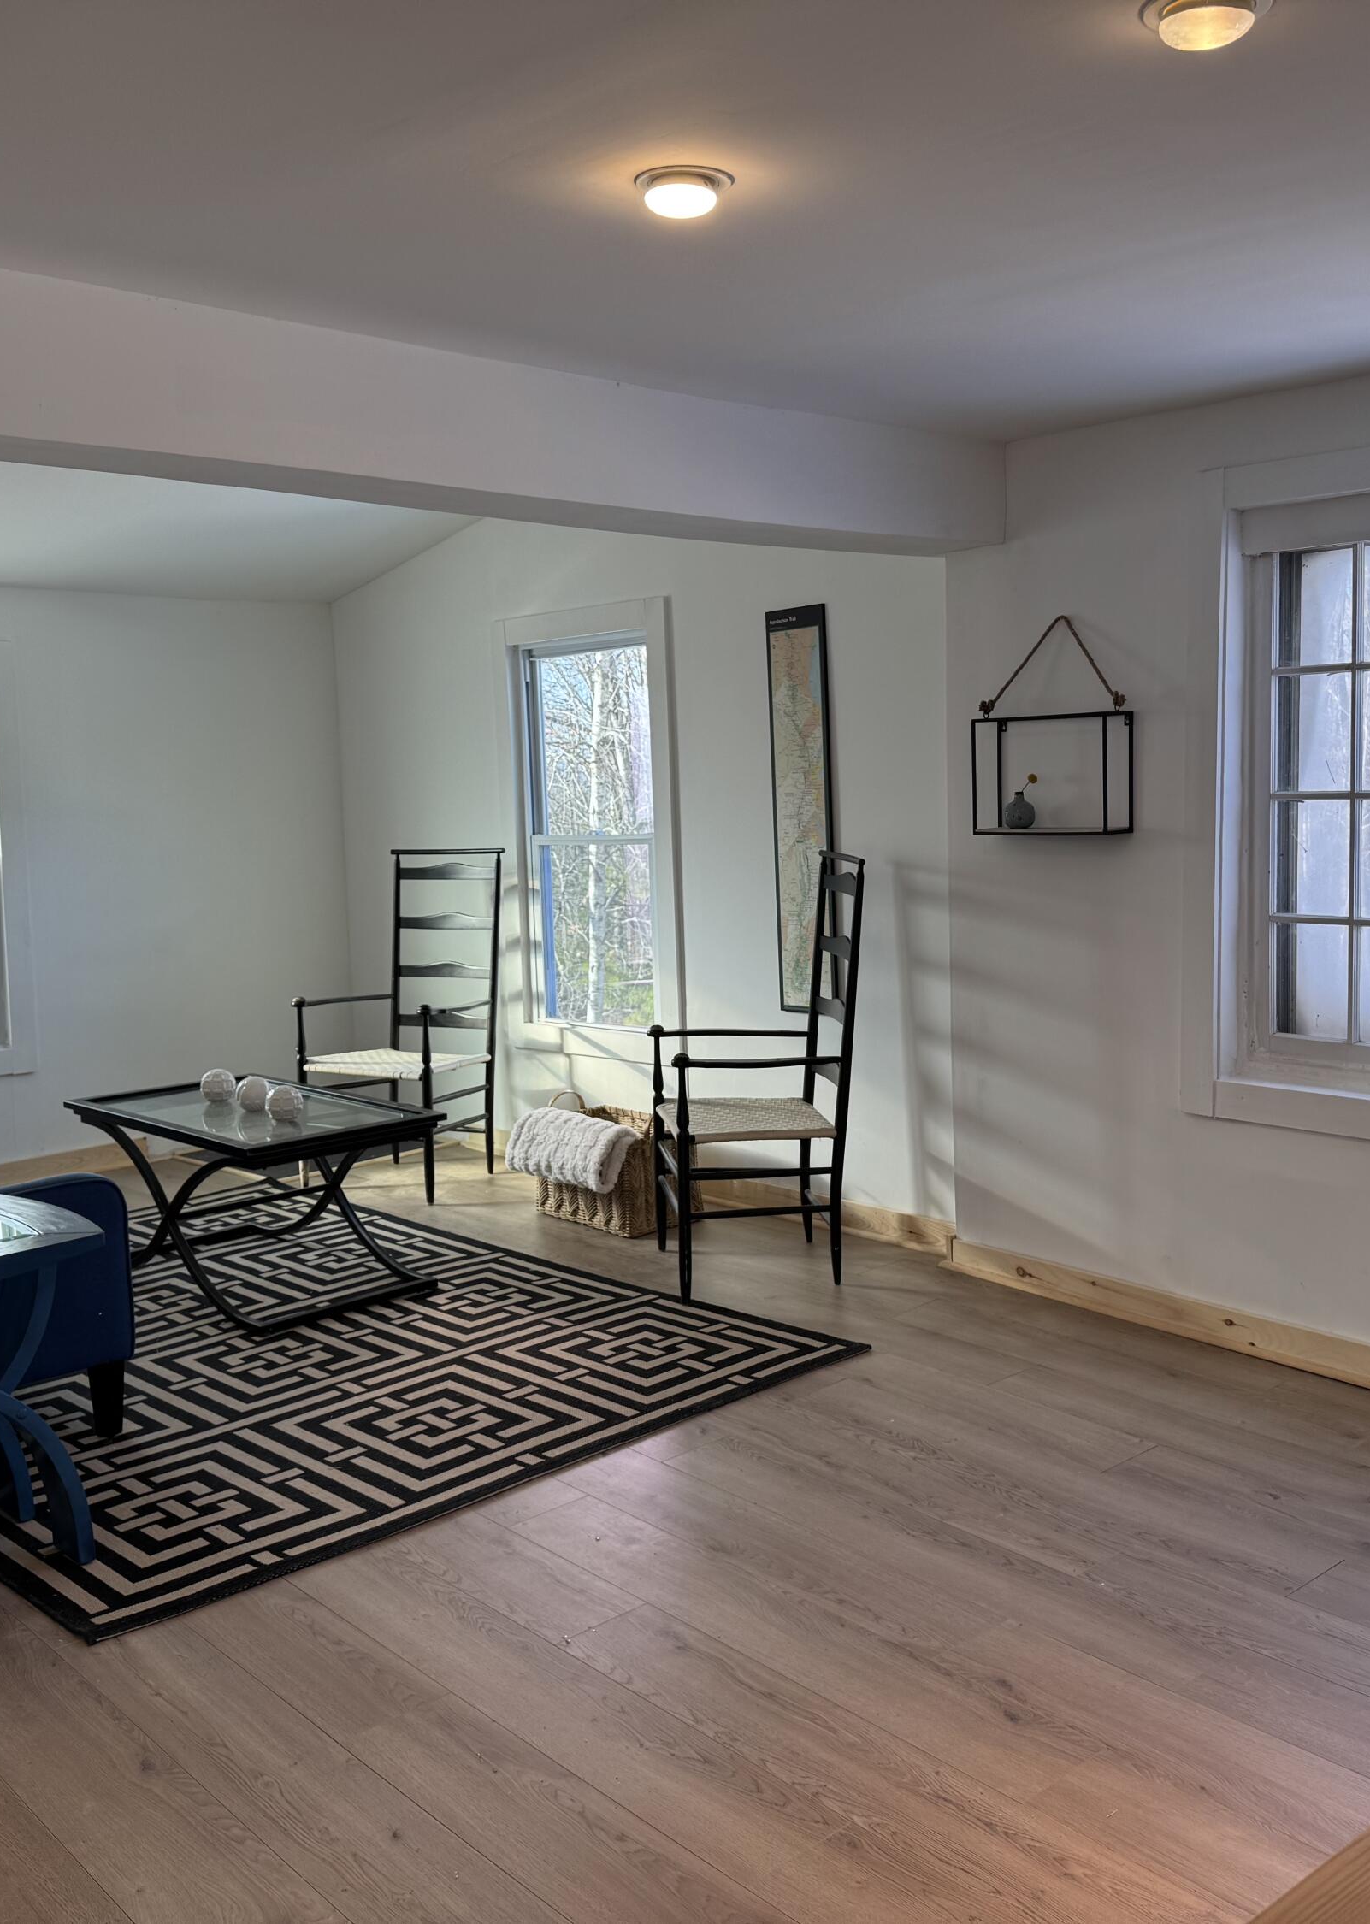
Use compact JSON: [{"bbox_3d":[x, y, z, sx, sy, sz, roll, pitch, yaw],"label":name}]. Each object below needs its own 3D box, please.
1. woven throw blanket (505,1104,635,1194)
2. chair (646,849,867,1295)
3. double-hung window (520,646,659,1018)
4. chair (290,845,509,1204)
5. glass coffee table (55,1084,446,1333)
[{"bbox_3d":[-0.351,0.589,5.659,0.200,0.210,0.550,-6,8,-41],"label":"woven throw blanket"},{"bbox_3d":[0.207,0.298,5.056,0.565,1.166,0.575,-2,6,-11],"label":"chair"},{"bbox_3d":[-0.321,-0.442,6.236,0.100,1.344,0.742,-6,8,-41],"label":"double-hung window"},{"bbox_3d":[-0.990,0.197,6.308,0.575,1.166,0.565,2,7,29],"label":"chair"},{"bbox_3d":[-1.245,0.666,5.167,0.623,0.476,1.092,-7,8,-43],"label":"glass coffee table"}]

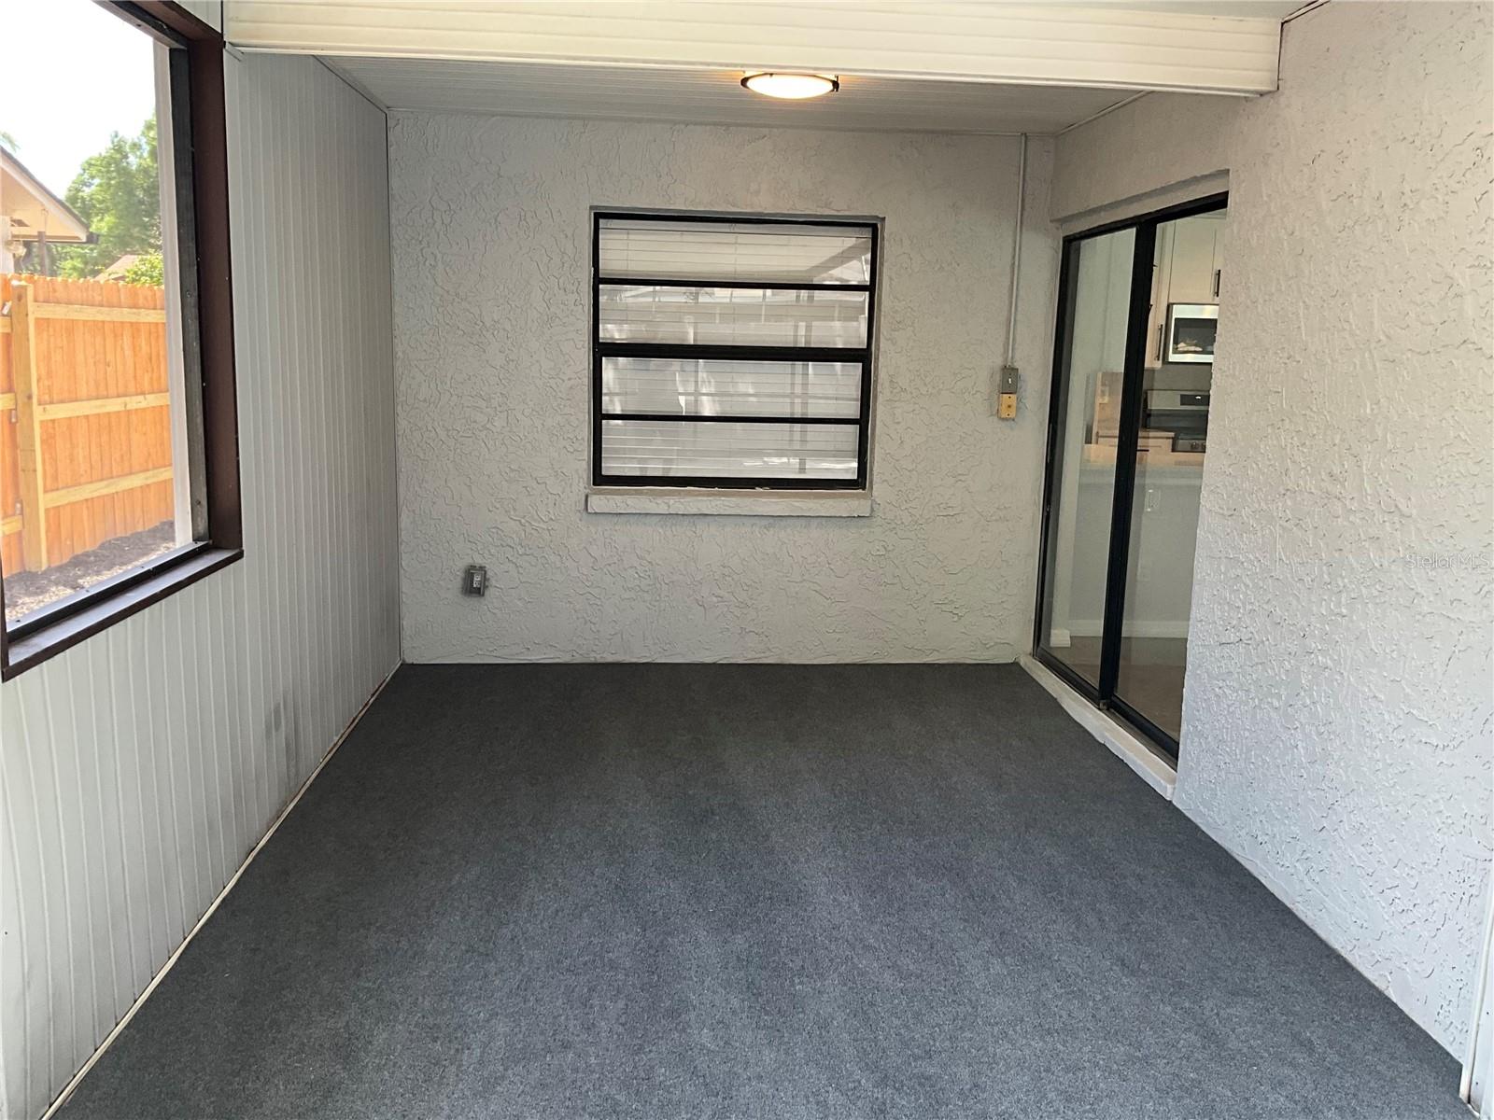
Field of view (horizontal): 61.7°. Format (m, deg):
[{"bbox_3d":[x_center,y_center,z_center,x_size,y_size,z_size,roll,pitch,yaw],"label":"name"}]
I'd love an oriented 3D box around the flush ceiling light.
[{"bbox_3d":[0.153,-1.687,4.413,0.350,0.115,0.350,1,10,-4],"label":"flush ceiling light"}]

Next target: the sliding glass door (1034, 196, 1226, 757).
[{"bbox_3d":[1.577,-0.363,5.152,0.110,2.030,1.830,1,10,-4],"label":"sliding glass door"}]

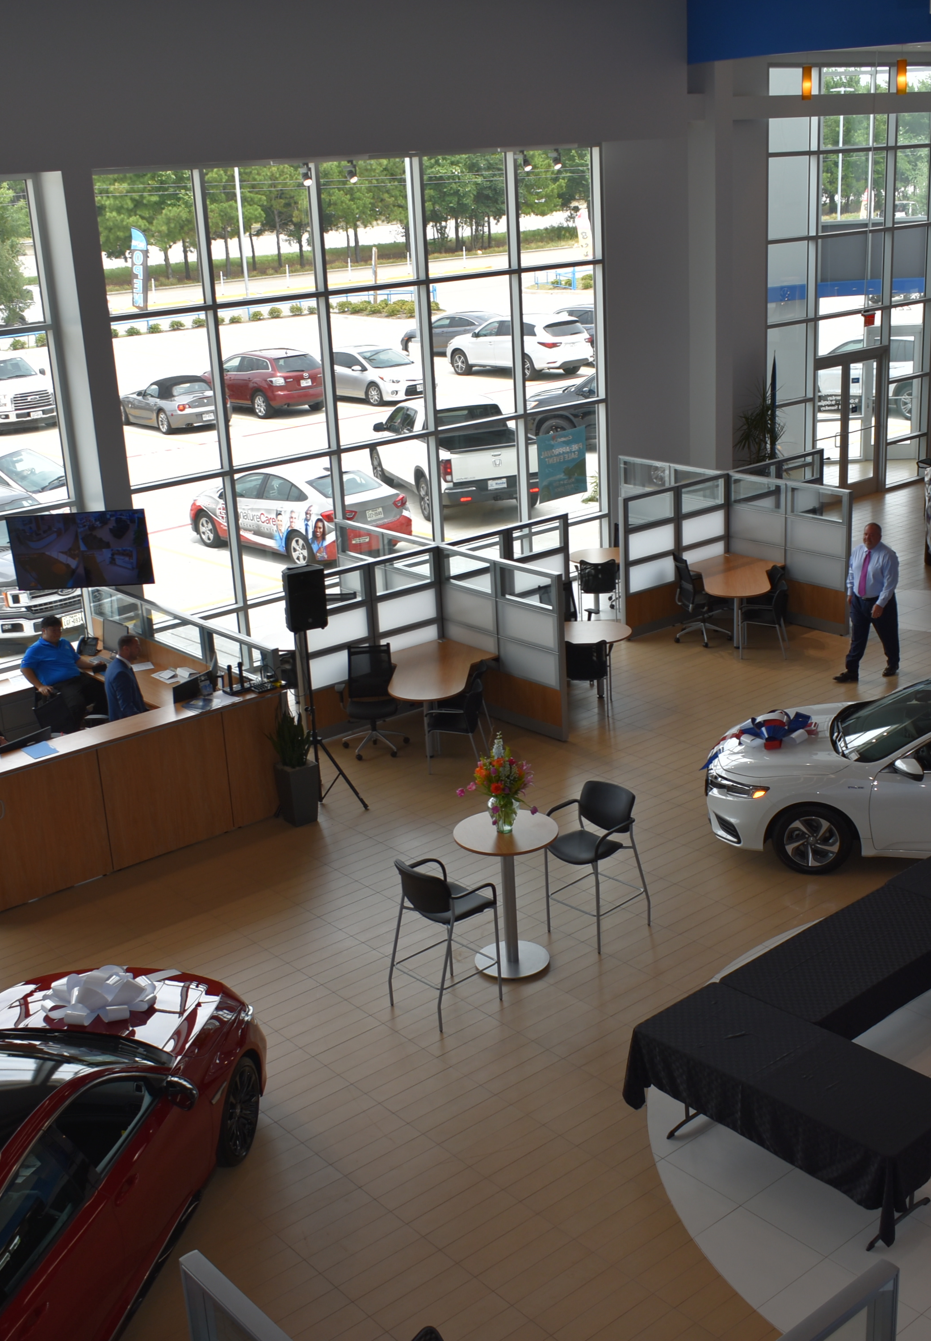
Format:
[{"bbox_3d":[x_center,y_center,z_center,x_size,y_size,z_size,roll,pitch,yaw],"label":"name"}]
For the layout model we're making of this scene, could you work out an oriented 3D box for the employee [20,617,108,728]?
[{"bbox_3d":[-4.173,0.146,15.830,0.750,1.420,0.750,-20,25,-40],"label":"employee"}]

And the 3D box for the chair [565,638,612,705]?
[{"bbox_3d":[1.253,0.031,16.037,0.560,0.860,0.580,-2,19,3],"label":"chair"}]

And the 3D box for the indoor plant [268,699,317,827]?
[{"bbox_3d":[-1.554,0.825,13.691,0.380,1.150,0.380,-18,23,-36],"label":"indoor plant"}]

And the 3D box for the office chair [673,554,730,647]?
[{"bbox_3d":[2.833,-0.877,18.223,0.660,1.020,0.660,-8,19,-13],"label":"office chair"}]

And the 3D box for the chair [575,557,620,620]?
[{"bbox_3d":[1.775,-1.075,19.711,0.580,0.870,0.600,-1,18,8],"label":"chair"}]

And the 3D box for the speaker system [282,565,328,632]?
[{"bbox_3d":[-1.461,-0.655,13.566,0.345,0.540,0.290,-10,20,-19],"label":"speaker system"}]

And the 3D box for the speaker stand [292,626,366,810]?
[{"bbox_3d":[-1.400,0.424,14.311,0.840,1.760,0.770,-3,18,2],"label":"speaker stand"}]

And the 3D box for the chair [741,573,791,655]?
[{"bbox_3d":[3.587,-0.619,17.876,0.580,0.860,0.580,2,19,15],"label":"chair"}]

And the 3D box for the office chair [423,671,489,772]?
[{"bbox_3d":[-0.064,0.548,15.124,0.600,0.870,0.580,0,19,9],"label":"office chair"}]

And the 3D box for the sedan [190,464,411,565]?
[{"bbox_3d":[-2.899,-2.821,25.734,1.800,1.460,4.670,-19,24,-40],"label":"sedan"}]

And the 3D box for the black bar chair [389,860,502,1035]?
[{"bbox_3d":[-0.154,1.853,10.599,0.600,1.120,0.590,-19,24,-38],"label":"black bar chair"}]

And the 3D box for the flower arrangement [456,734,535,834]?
[{"bbox_3d":[0.222,0.820,10.816,0.530,0.690,0.450,-3,19,0],"label":"flower arrangement"}]

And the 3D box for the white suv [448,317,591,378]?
[{"bbox_3d":[1.557,-9.813,45.453,1.960,1.740,5.050,-20,25,-41],"label":"white suv"}]

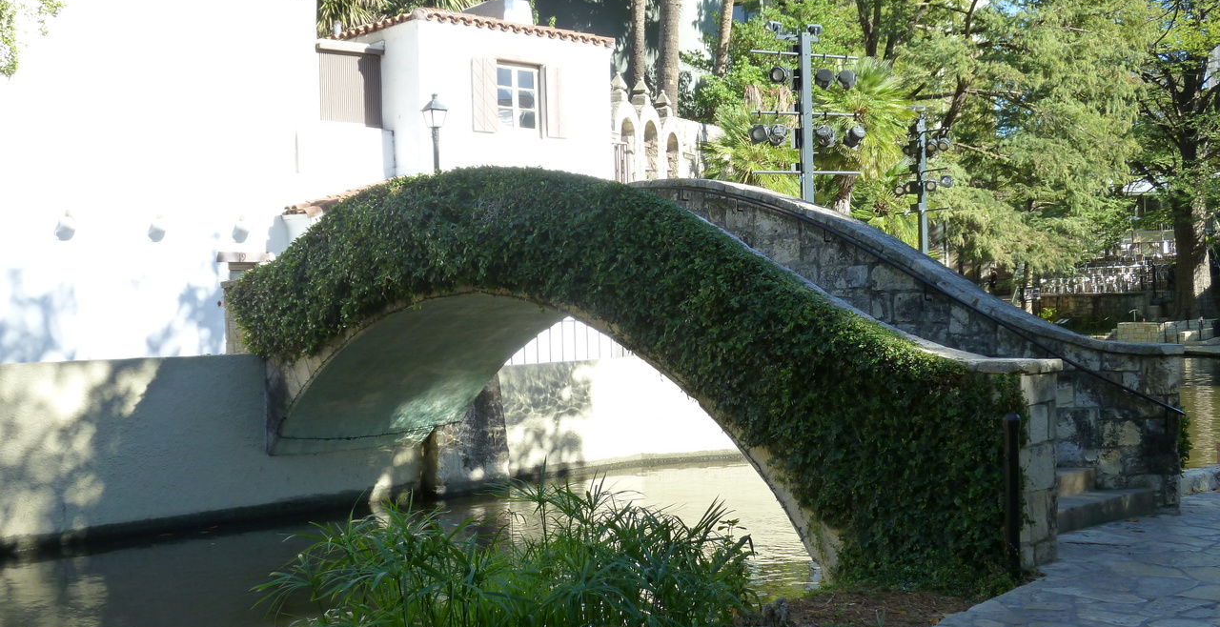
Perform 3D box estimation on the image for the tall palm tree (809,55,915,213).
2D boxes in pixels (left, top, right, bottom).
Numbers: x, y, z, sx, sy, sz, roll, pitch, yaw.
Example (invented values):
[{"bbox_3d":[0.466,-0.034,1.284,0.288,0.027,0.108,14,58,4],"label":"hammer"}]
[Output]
[{"bbox_3d":[5.057,-2.599,26.960,2.300,5.100,2.300,-1,1,11],"label":"tall palm tree"}]

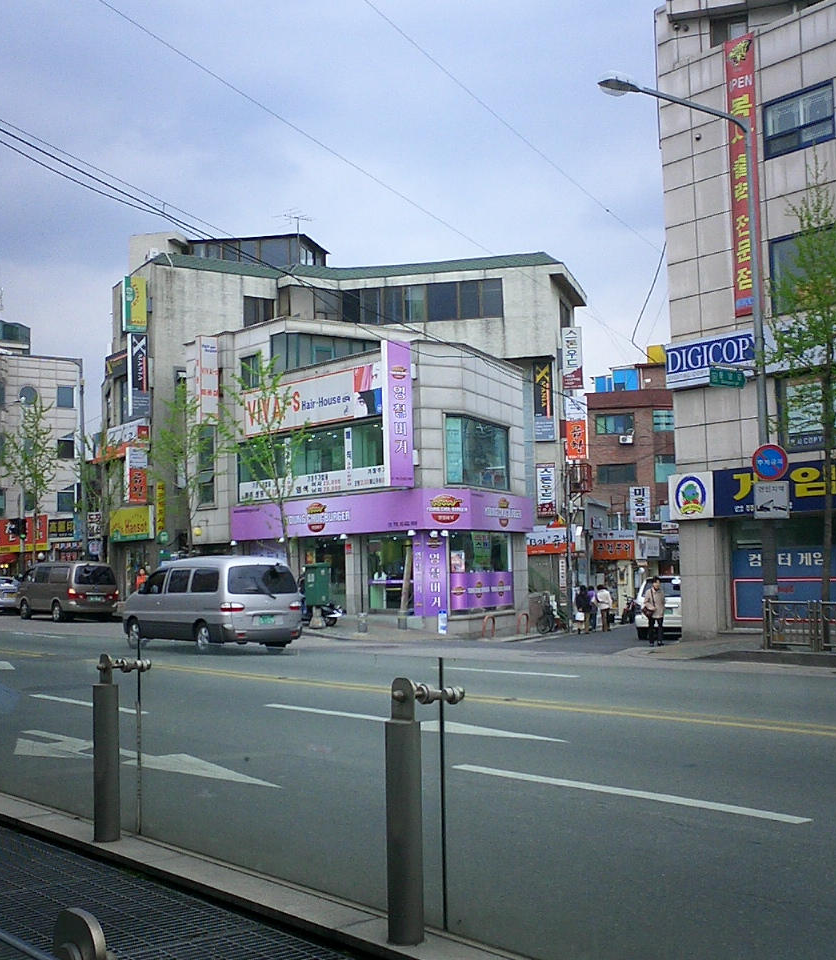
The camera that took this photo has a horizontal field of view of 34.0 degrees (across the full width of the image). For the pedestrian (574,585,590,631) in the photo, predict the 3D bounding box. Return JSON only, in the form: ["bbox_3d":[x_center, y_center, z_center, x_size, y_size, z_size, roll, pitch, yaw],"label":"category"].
[{"bbox_3d":[5.367,4.228,44.500,0.500,1.590,0.420,-2,-4,12],"label":"pedestrian"}]

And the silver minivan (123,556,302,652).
[{"bbox_3d":[-4.550,2.680,29.600,1.820,1.930,4.700,2,-5,-39],"label":"silver minivan"}]

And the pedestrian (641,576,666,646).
[{"bbox_3d":[5.600,3.140,32.500,0.580,1.660,0.380,0,-4,-18],"label":"pedestrian"}]

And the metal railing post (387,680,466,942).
[{"bbox_3d":[0.042,1.258,5.280,0.340,1.000,0.135,2,-5,-39],"label":"metal railing post"}]

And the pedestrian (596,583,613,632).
[{"bbox_3d":[5.930,4.050,43.500,0.500,1.590,0.360,-2,-4,14],"label":"pedestrian"}]

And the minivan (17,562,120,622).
[{"bbox_3d":[-11.046,3.531,43.104,1.900,1.750,4.890,1,-5,-34],"label":"minivan"}]

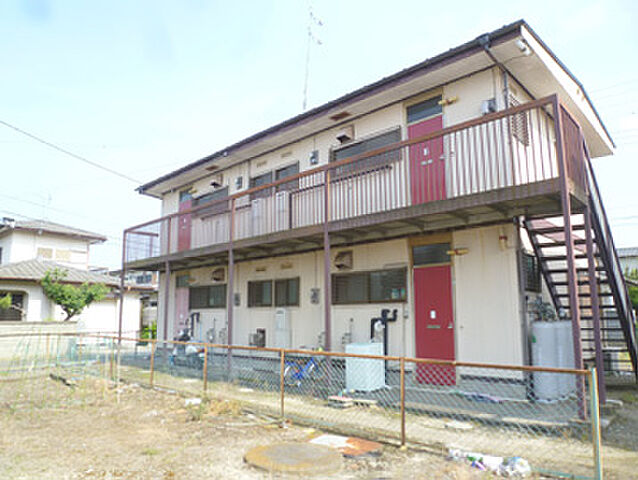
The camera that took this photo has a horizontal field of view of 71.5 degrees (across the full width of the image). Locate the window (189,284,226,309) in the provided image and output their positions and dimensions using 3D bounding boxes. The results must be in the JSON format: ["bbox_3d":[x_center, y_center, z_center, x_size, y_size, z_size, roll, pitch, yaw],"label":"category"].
[{"bbox_3d":[-3.238,1.654,12.794,1.974,0.674,0.099,-10,-13,43],"label":"window"}]

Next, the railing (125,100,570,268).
[{"bbox_3d":[-1.249,-0.365,10.330,12.851,1.313,1.250,-10,-13,43],"label":"railing"}]

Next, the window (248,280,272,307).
[{"bbox_3d":[-1.400,1.281,10.464,0.907,0.638,0.081,-9,-14,42],"label":"window"}]

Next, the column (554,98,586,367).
[{"bbox_3d":[2.991,0.108,5.347,0.085,3.955,0.092,-10,-13,43],"label":"column"}]

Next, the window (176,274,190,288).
[{"bbox_3d":[-4.004,1.221,12.973,0.733,0.356,0.074,-9,-14,42],"label":"window"}]

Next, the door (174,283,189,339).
[{"bbox_3d":[-4.243,2.512,13.639,0.753,2.080,0.071,-10,-13,43],"label":"door"}]

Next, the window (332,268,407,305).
[{"bbox_3d":[0.958,0.949,8.851,1.860,0.660,0.099,-10,-13,43],"label":"window"}]

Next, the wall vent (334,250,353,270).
[{"bbox_3d":[0.502,0.418,9.218,0.334,0.405,0.241,-10,-13,43],"label":"wall vent"}]

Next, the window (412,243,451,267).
[{"bbox_3d":[1.907,0.254,7.503,0.706,0.349,0.074,-9,-14,42],"label":"window"}]

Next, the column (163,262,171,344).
[{"bbox_3d":[-3.883,1.787,11.254,0.065,2.554,0.065,-9,-14,42],"label":"column"}]

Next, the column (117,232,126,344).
[{"bbox_3d":[-5.867,1.540,13.190,0.065,3.716,0.065,-9,-14,42],"label":"column"}]

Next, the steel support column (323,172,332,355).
[{"bbox_3d":[0.157,0.538,7.620,0.065,3.743,0.065,-9,-14,42],"label":"steel support column"}]

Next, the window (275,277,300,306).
[{"bbox_3d":[-0.708,1.167,9.823,0.847,0.638,0.081,-9,-14,42],"label":"window"}]

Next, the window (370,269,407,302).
[{"bbox_3d":[1.323,0.889,8.519,0.866,0.660,0.085,-10,-13,43],"label":"window"}]

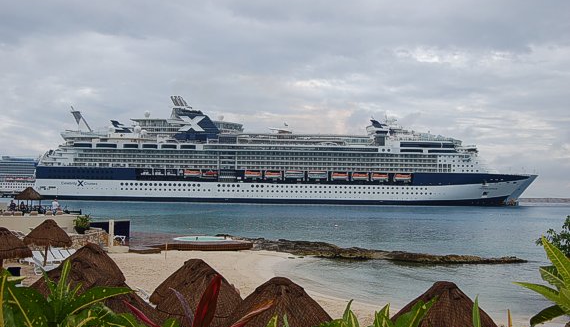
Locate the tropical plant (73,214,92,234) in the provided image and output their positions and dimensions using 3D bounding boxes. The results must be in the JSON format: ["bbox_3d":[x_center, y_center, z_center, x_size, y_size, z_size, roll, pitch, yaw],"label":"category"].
[{"bbox_3d":[-15.009,4.535,39.843,1.320,1.440,1.320,1,-3,0],"label":"tropical plant"}]

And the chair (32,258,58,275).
[{"bbox_3d":[-11.915,5.258,27.726,1.800,0.860,0.660,2,-4,-24],"label":"chair"}]

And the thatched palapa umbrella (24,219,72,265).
[{"bbox_3d":[-12.562,4.329,28.418,2.380,2.760,2.380,1,-3,0],"label":"thatched palapa umbrella"}]

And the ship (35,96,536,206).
[{"bbox_3d":[4.621,-7.607,322.500,294.000,62.800,33.000,1,-3,0],"label":"ship"}]

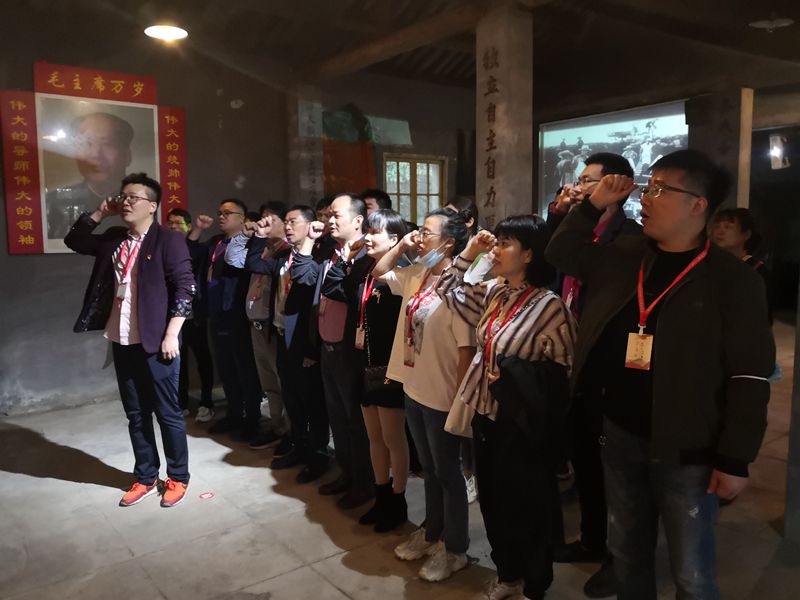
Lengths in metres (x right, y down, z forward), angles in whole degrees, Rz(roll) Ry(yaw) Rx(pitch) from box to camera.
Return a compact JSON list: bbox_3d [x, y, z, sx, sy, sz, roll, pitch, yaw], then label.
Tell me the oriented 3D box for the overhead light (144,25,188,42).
[{"bbox_3d":[-1.758,-2.025,4.696,0.307,0.130,0.307,-5,7,-39],"label":"overhead light"}]

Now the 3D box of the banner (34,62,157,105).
[{"bbox_3d":[-2.703,-1.931,5.612,1.000,0.250,0.020,-4,6,-37],"label":"banner"}]

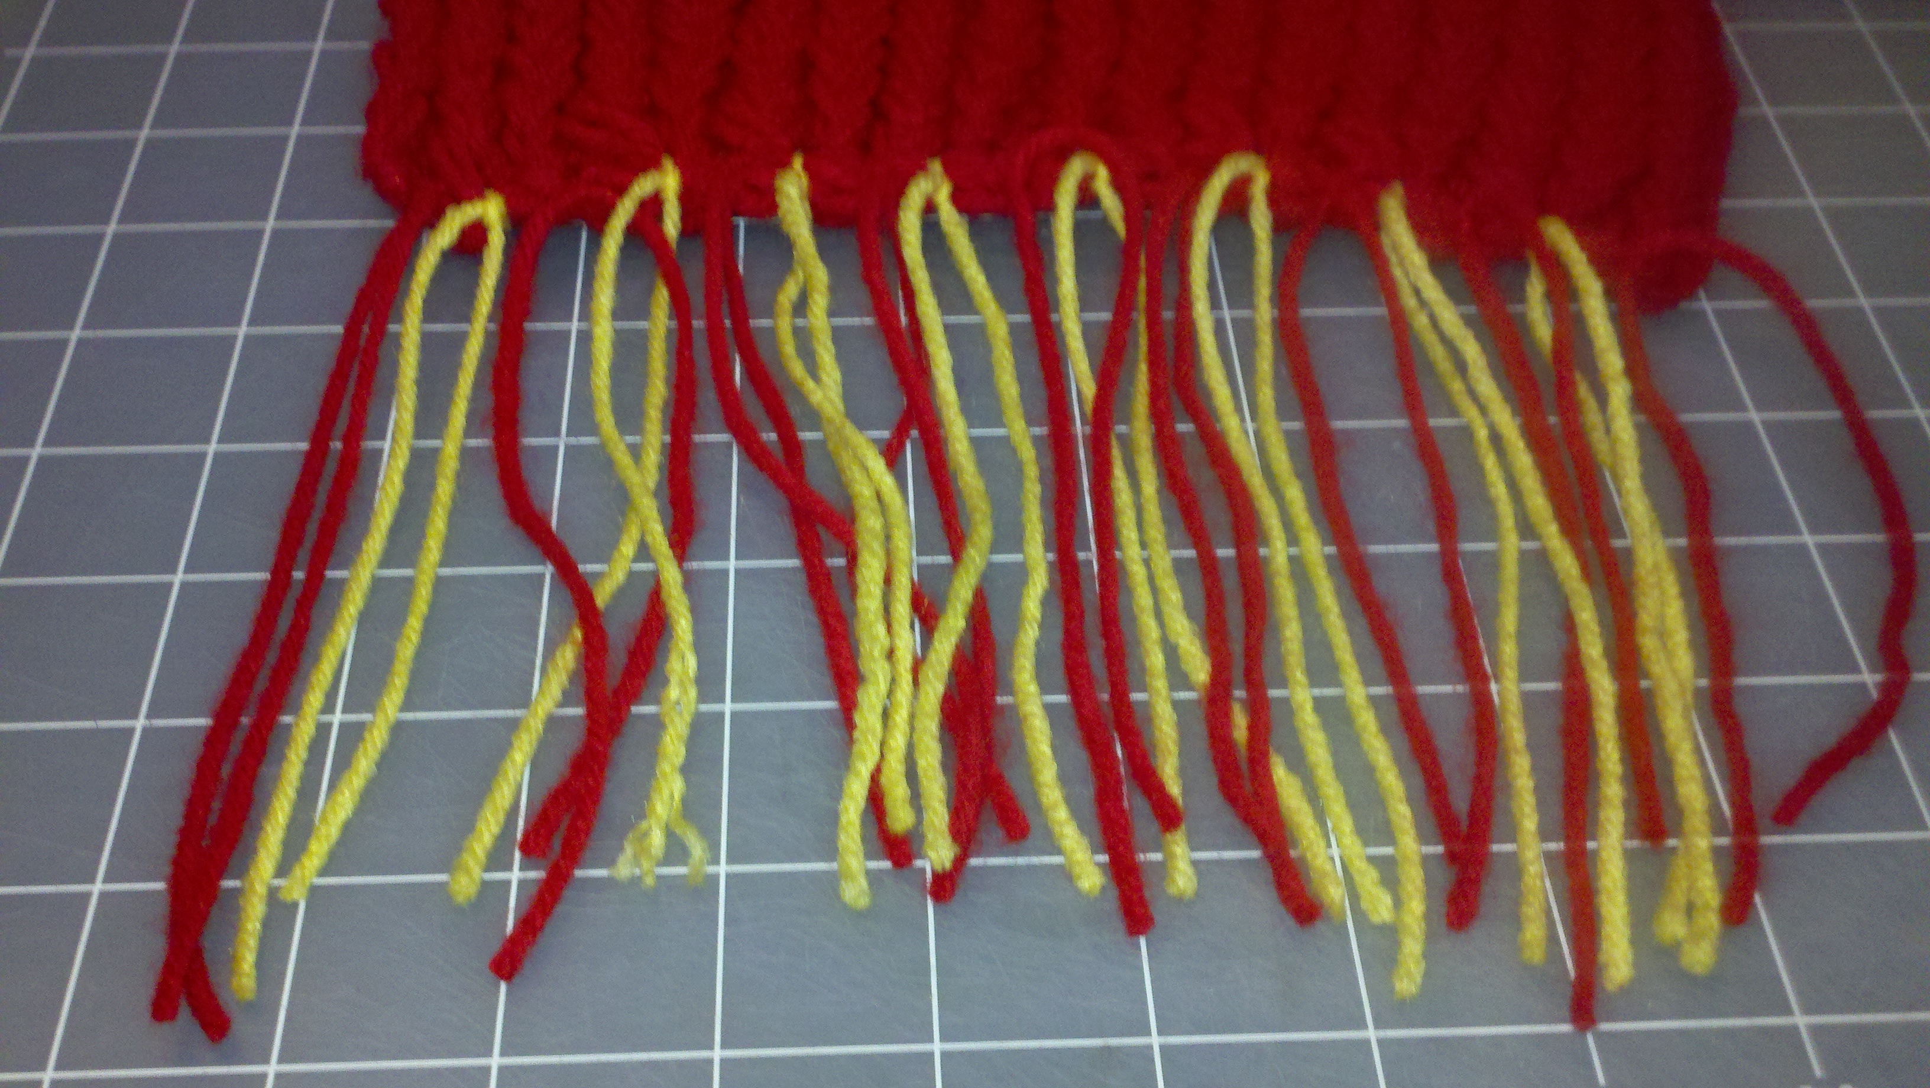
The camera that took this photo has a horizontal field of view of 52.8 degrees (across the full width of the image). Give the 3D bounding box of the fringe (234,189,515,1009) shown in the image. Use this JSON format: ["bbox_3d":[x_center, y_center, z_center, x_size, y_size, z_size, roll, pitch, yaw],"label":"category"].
[{"bbox_3d":[-0.079,-0.001,0.265,0.015,0.011,0.135,1,50,-1],"label":"fringe"}]

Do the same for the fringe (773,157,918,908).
[{"bbox_3d":[-0.016,-0.009,0.274,0.016,0.011,0.132,-5,51,-6],"label":"fringe"}]

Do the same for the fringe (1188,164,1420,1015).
[{"bbox_3d":[0.045,-0.005,0.272,0.016,0.011,0.145,-2,50,-3],"label":"fringe"}]

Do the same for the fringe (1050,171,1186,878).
[{"bbox_3d":[0.023,-0.010,0.276,0.012,0.011,0.132,-2,50,-3],"label":"fringe"}]

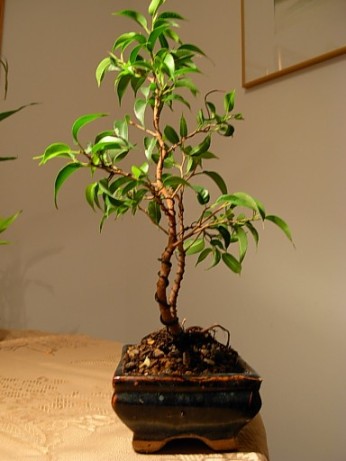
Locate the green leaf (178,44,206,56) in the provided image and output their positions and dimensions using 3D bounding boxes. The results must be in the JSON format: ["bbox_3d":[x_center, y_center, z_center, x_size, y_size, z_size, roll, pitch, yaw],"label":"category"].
[{"bbox_3d":[0.022,-0.200,0.562,0.031,0.013,0.014,0,-4,0],"label":"green leaf"}]

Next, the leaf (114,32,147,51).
[{"bbox_3d":[-0.043,-0.189,0.505,0.035,0.014,0.015,-15,27,-15],"label":"leaf"}]

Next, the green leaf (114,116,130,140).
[{"bbox_3d":[-0.056,-0.111,0.552,0.016,0.027,0.013,0,-4,0],"label":"green leaf"}]

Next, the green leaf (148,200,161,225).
[{"bbox_3d":[-0.020,-0.019,0.548,0.013,0.027,0.010,-14,-3,0],"label":"green leaf"}]

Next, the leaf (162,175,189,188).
[{"bbox_3d":[0.004,-0.052,0.540,0.037,0.010,0.014,21,34,22],"label":"leaf"}]

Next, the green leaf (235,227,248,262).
[{"bbox_3d":[0.074,0.015,0.545,0.012,0.038,0.010,3,-10,-18],"label":"green leaf"}]

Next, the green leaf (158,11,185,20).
[{"bbox_3d":[-0.002,-0.246,0.580,0.031,0.009,0.014,1,31,-7],"label":"green leaf"}]

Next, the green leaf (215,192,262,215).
[{"bbox_3d":[0.063,-0.028,0.500,0.045,0.014,0.016,-3,30,-12],"label":"green leaf"}]

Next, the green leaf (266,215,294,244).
[{"bbox_3d":[0.118,-0.003,0.550,0.010,0.043,0.013,-47,-9,27],"label":"green leaf"}]

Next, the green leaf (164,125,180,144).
[{"bbox_3d":[0.000,-0.099,0.520,0.012,0.023,0.006,-40,18,-11],"label":"green leaf"}]

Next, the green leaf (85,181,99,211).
[{"bbox_3d":[-0.087,-0.036,0.540,0.010,0.032,0.013,18,-20,-42],"label":"green leaf"}]

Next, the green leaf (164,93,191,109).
[{"bbox_3d":[0.004,-0.131,0.510,0.029,0.011,0.012,24,24,6],"label":"green leaf"}]

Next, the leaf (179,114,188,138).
[{"bbox_3d":[0.012,-0.115,0.557,0.009,0.027,0.010,0,-4,0],"label":"leaf"}]

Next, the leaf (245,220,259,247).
[{"bbox_3d":[0.080,0.003,0.505,0.008,0.028,0.011,-24,0,34],"label":"leaf"}]

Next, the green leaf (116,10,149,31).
[{"bbox_3d":[-0.046,-0.243,0.580,0.043,0.014,0.010,24,-54,-11],"label":"green leaf"}]

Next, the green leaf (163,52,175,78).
[{"bbox_3d":[-0.004,-0.179,0.548,0.012,0.028,0.013,1,-4,-17],"label":"green leaf"}]

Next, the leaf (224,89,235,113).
[{"bbox_3d":[0.063,-0.143,0.560,0.012,0.025,0.011,0,-4,0],"label":"leaf"}]

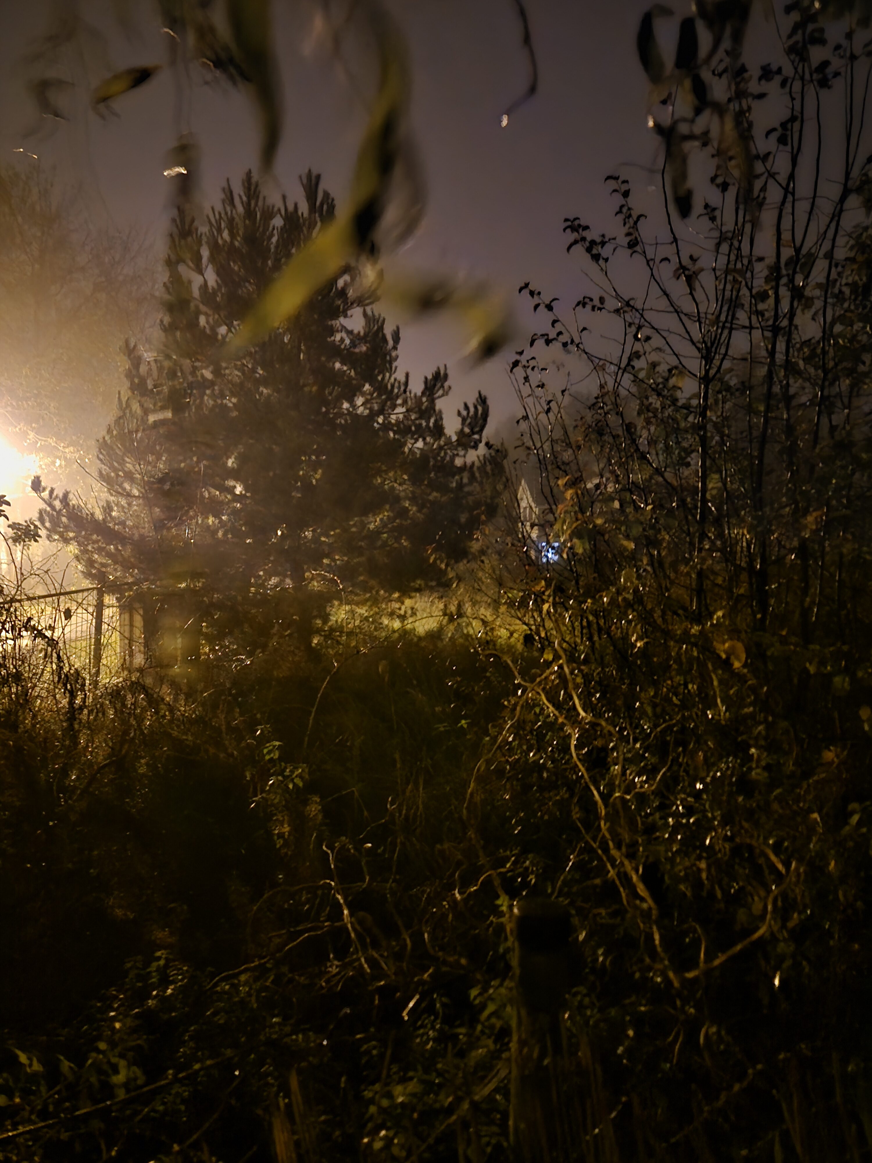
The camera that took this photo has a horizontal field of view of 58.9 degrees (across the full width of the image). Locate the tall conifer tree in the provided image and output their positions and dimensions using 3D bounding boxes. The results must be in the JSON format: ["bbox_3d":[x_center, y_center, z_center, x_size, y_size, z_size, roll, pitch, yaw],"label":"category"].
[{"bbox_3d":[-2.280,-2.300,10.400,6.000,6.300,5.600,1,1,0],"label":"tall conifer tree"}]

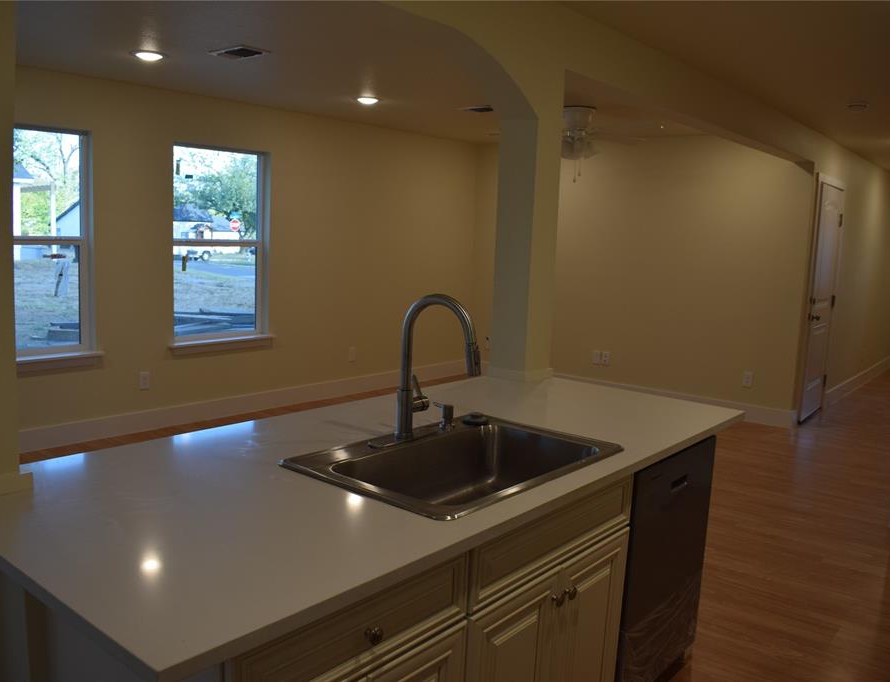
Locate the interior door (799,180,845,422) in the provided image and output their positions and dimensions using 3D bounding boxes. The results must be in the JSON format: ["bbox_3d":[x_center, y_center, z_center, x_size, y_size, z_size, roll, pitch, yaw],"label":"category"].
[{"bbox_3d":[3.365,-0.338,6.893,0.050,2.040,0.790,8,10,39],"label":"interior door"}]

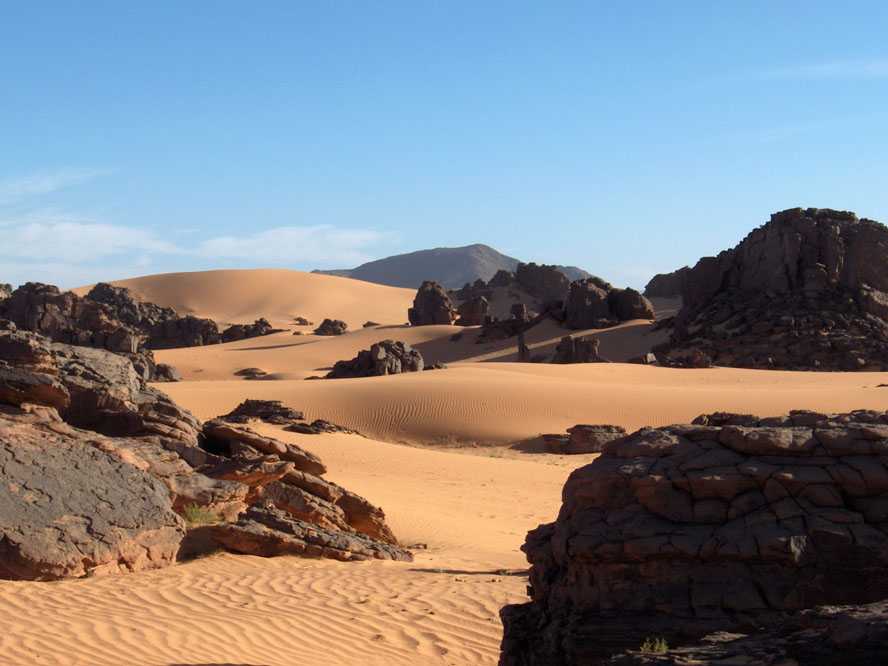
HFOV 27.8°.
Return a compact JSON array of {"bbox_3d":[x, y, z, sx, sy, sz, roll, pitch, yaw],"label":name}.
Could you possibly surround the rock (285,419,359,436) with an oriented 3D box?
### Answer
[{"bbox_3d":[-2.797,2.158,41.000,1.690,0.390,1.000,0,0,0],"label":"rock"}]

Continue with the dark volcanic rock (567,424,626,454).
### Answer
[{"bbox_3d":[4.218,2.938,50.000,1.726,0.741,1.250,0,0,0],"label":"dark volcanic rock"}]

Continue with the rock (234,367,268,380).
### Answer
[{"bbox_3d":[-8.362,1.759,78.000,1.477,0.578,1.100,0,0,0],"label":"rock"}]

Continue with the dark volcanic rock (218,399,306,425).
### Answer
[{"bbox_3d":[-4.472,1.923,44.000,2.107,0.605,1.400,0,0,0],"label":"dark volcanic rock"}]

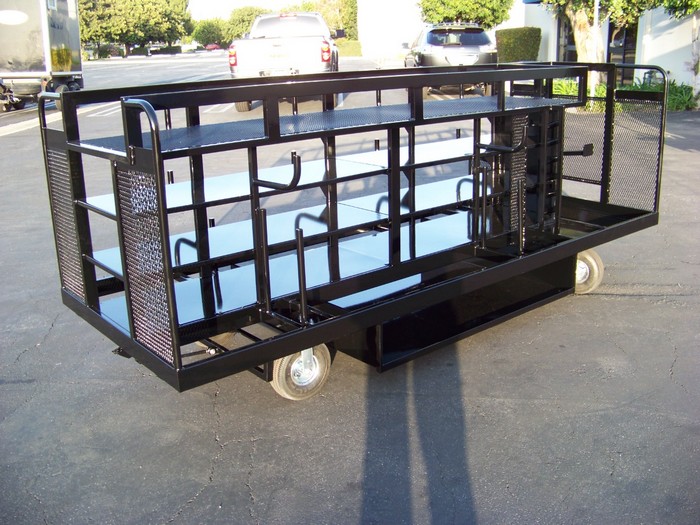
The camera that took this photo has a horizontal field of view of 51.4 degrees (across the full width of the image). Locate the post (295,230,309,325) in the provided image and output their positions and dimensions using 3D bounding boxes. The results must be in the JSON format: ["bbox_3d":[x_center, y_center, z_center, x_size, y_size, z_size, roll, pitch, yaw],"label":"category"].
[{"bbox_3d":[-0.189,0.066,2.867,0.028,0.415,0.028,-15,22,-38],"label":"post"}]

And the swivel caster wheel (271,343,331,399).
[{"bbox_3d":[-0.214,0.458,3.146,0.270,0.280,0.095,-13,21,-34],"label":"swivel caster wheel"}]

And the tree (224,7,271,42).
[{"bbox_3d":[-11.264,-25.769,80.000,5.400,4.900,5.400,-1,17,0],"label":"tree"}]

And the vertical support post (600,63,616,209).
[{"bbox_3d":[1.694,-0.826,4.775,0.048,0.910,0.048,-15,22,-38],"label":"vertical support post"}]

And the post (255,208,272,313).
[{"bbox_3d":[-0.350,-0.002,3.010,0.030,0.440,0.030,-15,22,-38],"label":"post"}]

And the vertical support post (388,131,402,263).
[{"bbox_3d":[0.213,-0.302,3.475,0.045,0.670,0.045,-15,22,-38],"label":"vertical support post"}]

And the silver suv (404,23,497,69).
[{"bbox_3d":[2.540,-5.300,18.950,1.880,1.700,4.750,-1,17,-1],"label":"silver suv"}]

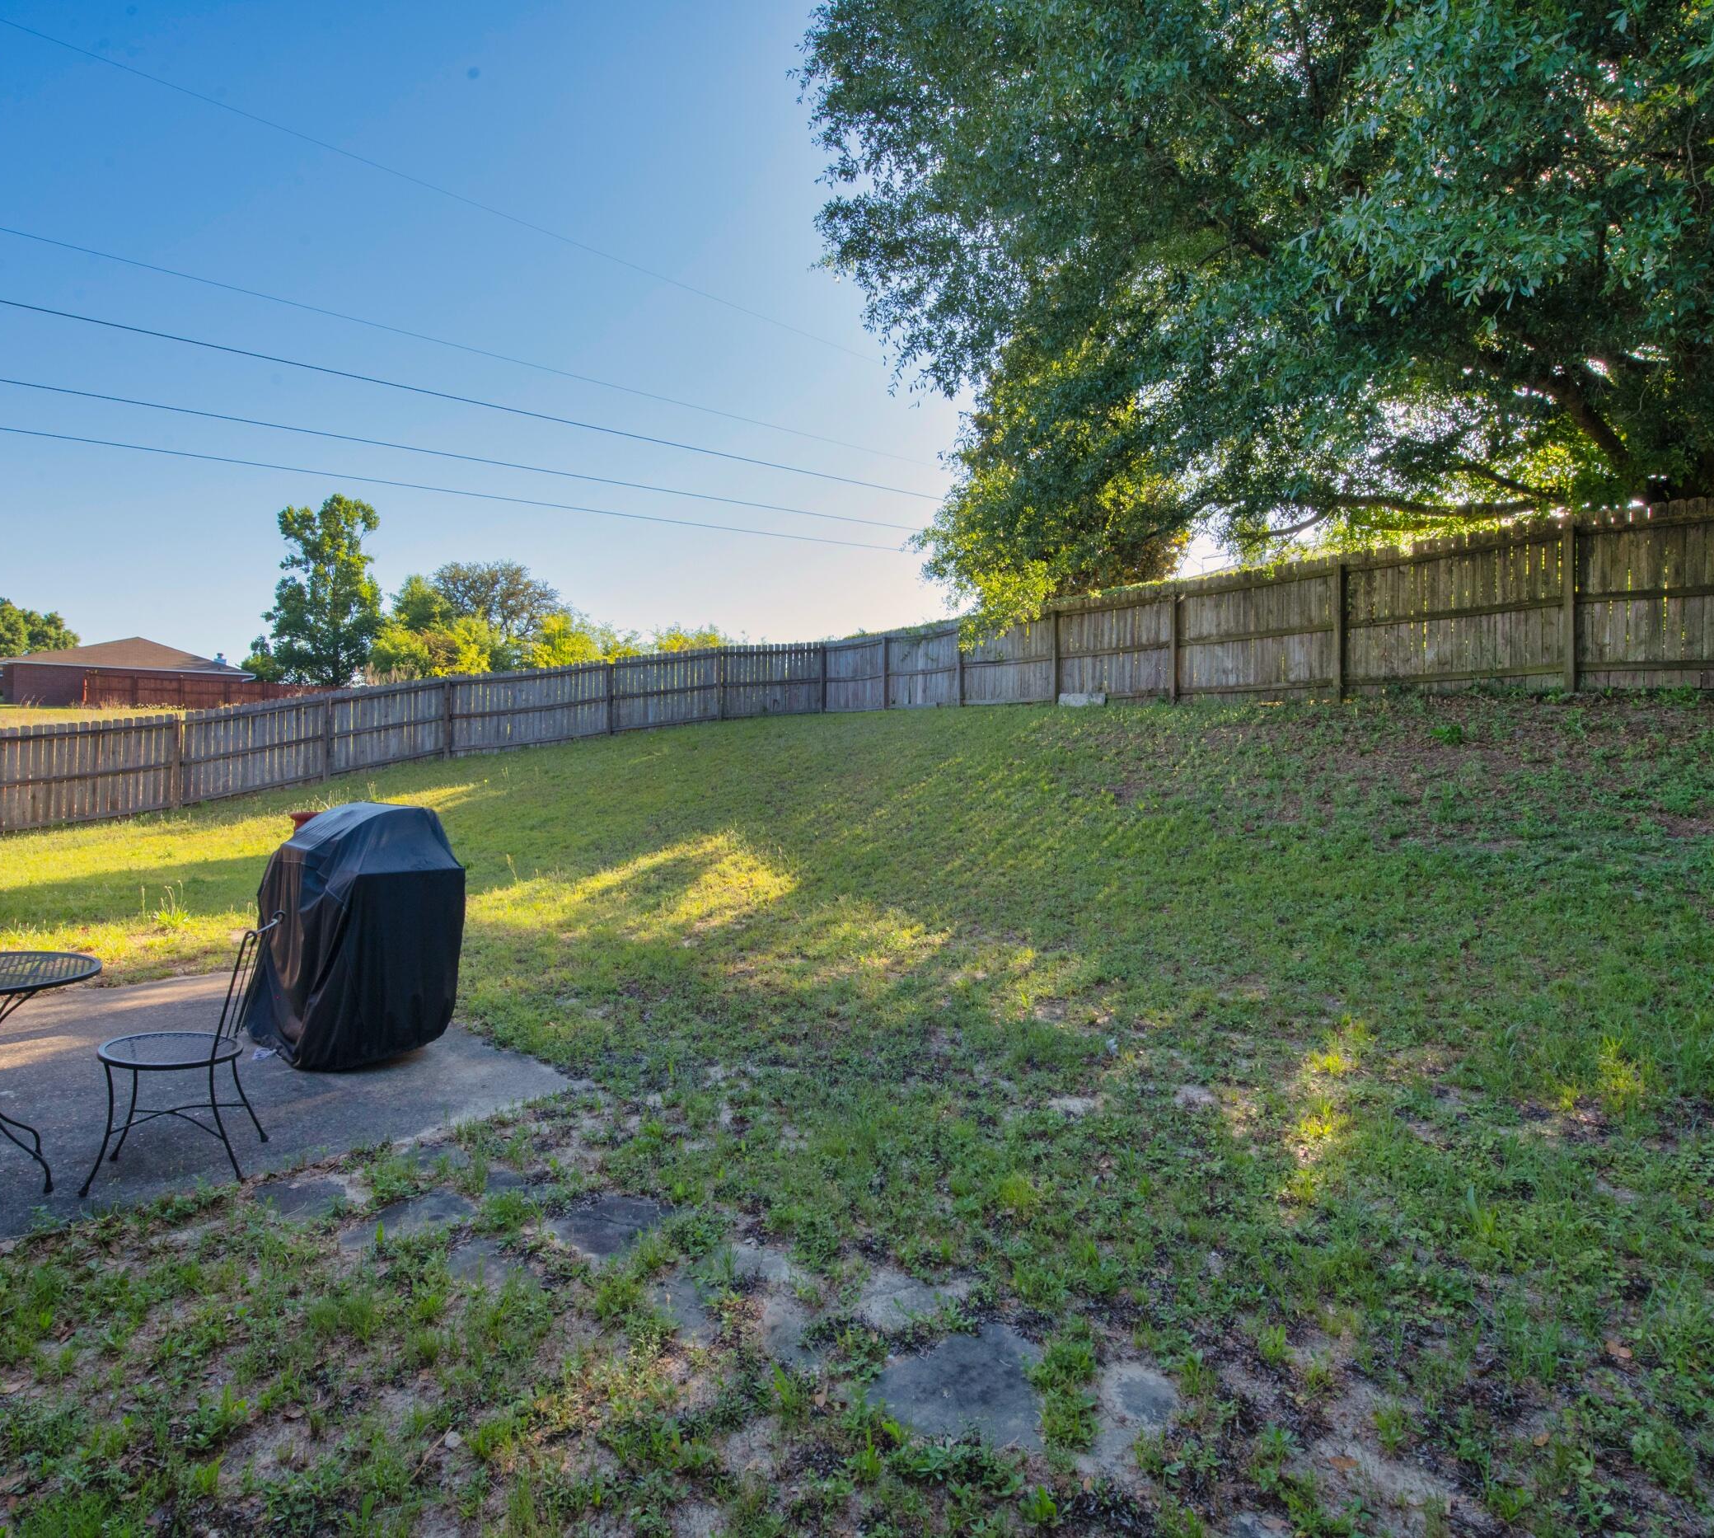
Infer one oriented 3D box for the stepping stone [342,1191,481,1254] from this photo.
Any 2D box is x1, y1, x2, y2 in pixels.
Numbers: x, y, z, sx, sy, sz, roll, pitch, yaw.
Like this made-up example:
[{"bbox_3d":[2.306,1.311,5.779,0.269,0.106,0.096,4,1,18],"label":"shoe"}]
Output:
[{"bbox_3d":[-1.385,1.430,2.785,0.290,0.050,0.360,0,0,38],"label":"stepping stone"}]

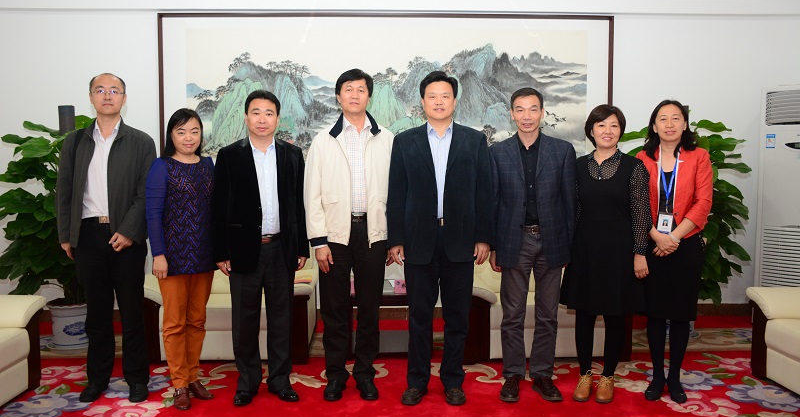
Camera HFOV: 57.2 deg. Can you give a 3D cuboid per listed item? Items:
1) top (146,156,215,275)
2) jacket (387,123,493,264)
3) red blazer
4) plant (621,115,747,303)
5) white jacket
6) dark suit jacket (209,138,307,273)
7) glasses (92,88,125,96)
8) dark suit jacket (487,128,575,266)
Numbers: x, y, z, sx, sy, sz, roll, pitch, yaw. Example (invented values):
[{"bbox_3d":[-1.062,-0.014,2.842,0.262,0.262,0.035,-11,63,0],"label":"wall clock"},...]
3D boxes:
[{"bbox_3d":[-1.151,0.037,3.880,0.410,0.635,0.260,-1,4,-20],"label":"top"},{"bbox_3d":[0.208,-0.079,3.870,0.560,0.750,0.300,0,4,2],"label":"jacket"},{"bbox_3d":[1.461,-0.086,3.930,0.420,0.509,0.290,2,4,22],"label":"red blazer"},{"bbox_3d":[2.010,0.120,5.170,0.950,1.530,0.880,1,4,10],"label":"plant"},{"bbox_3d":[-0.244,-0.159,3.940,0.532,0.736,0.300,0,4,-5],"label":"white jacket"},{"bbox_3d":[-0.747,-0.021,3.900,0.527,0.729,0.290,-1,4,-12],"label":"dark suit jacket"},{"bbox_3d":[-1.535,-0.611,3.860,0.145,0.043,0.135,-1,4,-18],"label":"glasses"},{"bbox_3d":[0.703,-0.043,3.935,0.488,0.730,0.290,0,4,7],"label":"dark suit jacket"}]

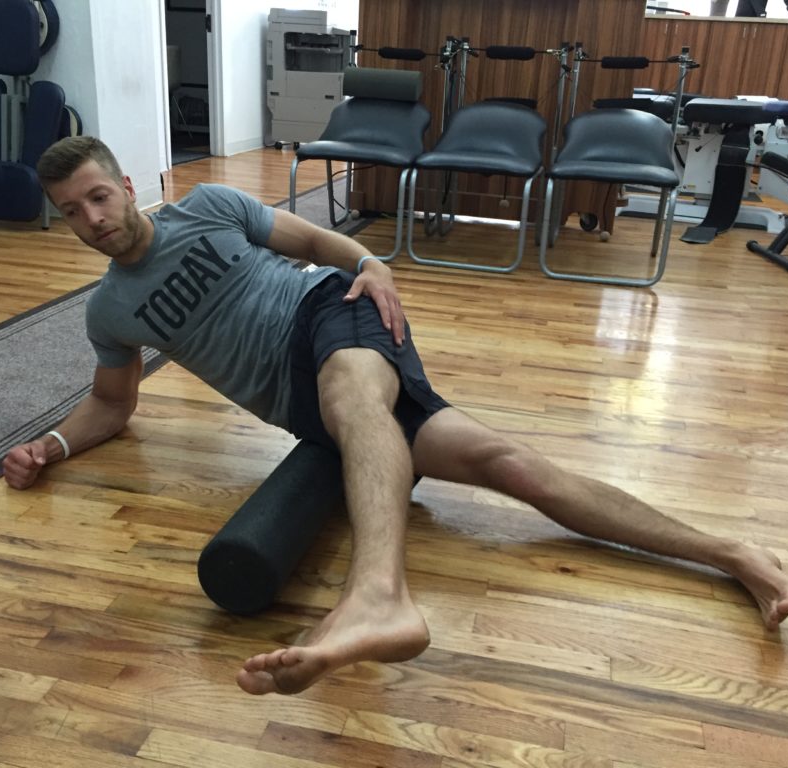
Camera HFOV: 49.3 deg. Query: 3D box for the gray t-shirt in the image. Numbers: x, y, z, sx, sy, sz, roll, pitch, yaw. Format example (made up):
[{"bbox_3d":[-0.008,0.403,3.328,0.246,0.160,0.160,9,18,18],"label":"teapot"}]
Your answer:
[{"bbox_3d":[-0.415,-0.175,2.070,0.610,0.490,0.260,31,3,15],"label":"gray t-shirt"}]

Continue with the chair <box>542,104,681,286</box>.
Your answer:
[{"bbox_3d":[0.965,-0.875,3.927,0.550,0.690,0.650,7,23,9],"label":"chair"}]

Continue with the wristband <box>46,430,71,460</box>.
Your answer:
[{"bbox_3d":[-0.795,0.148,2.022,0.062,0.068,0.013,15,25,28],"label":"wristband"}]

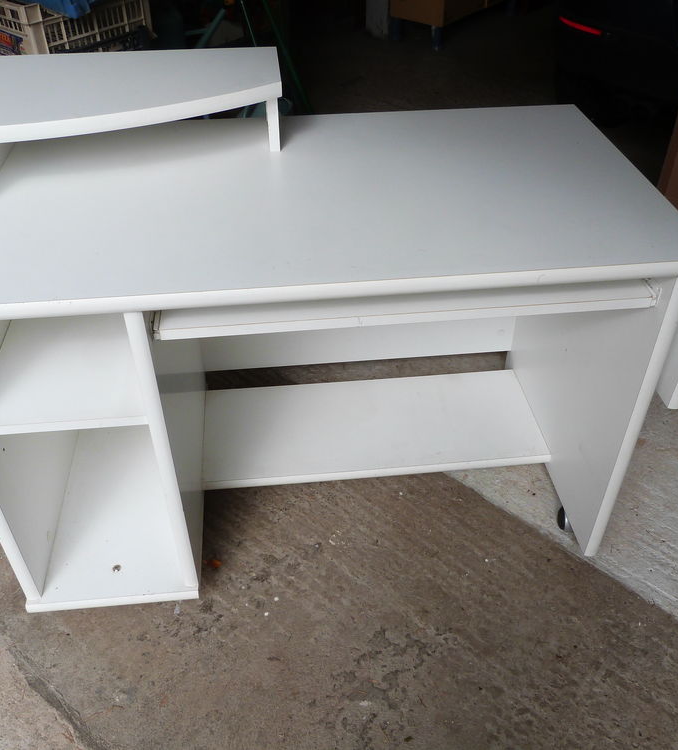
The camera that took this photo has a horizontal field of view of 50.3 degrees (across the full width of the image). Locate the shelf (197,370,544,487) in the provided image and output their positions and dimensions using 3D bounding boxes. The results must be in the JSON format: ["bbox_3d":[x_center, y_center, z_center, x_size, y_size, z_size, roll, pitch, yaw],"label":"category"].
[{"bbox_3d":[0.073,0.118,1.685,0.765,0.026,0.300,-4,39,-5],"label":"shelf"}]

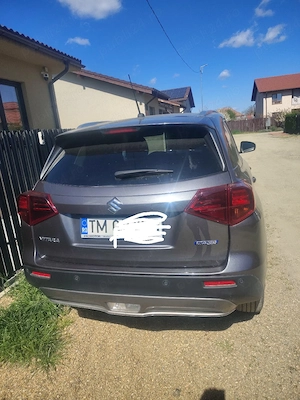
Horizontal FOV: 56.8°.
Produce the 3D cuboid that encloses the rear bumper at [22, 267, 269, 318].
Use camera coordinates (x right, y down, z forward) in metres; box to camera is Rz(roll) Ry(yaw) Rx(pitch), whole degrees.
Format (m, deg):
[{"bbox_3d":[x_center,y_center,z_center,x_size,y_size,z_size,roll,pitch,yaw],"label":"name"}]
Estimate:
[{"bbox_3d":[-0.122,0.551,1.860,1.690,0.350,0.410,-1,14,15],"label":"rear bumper"}]

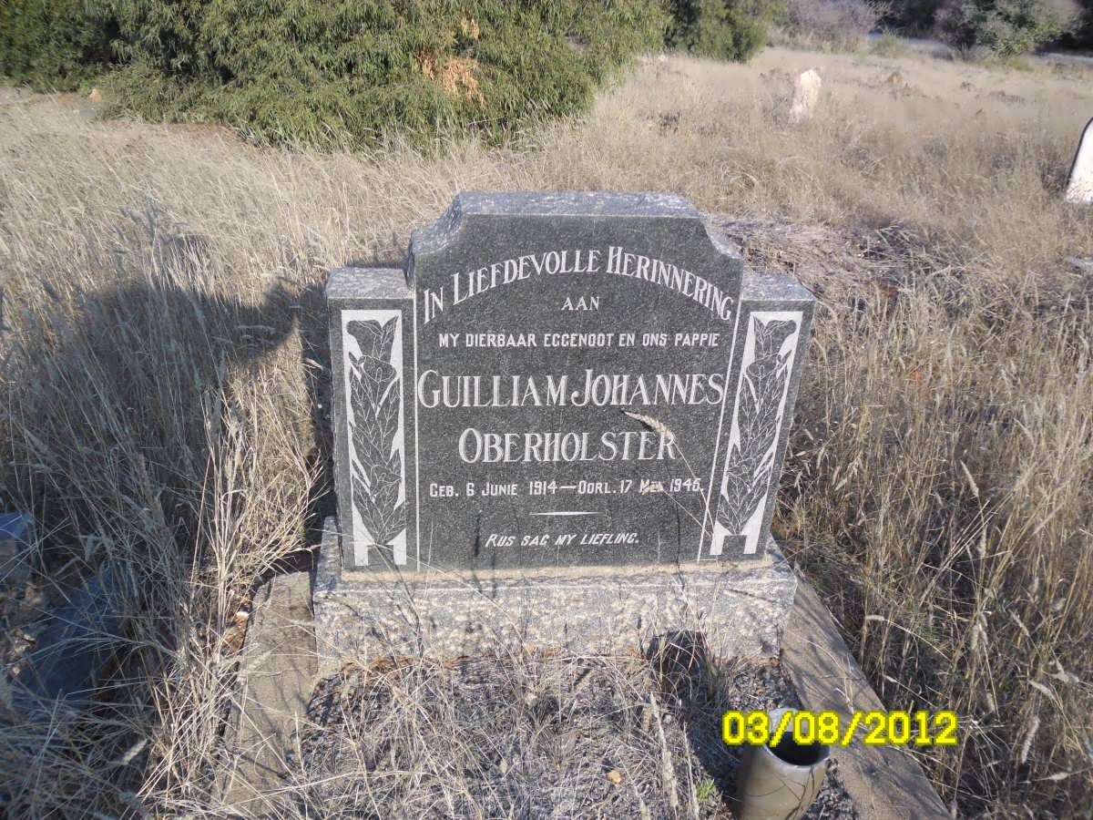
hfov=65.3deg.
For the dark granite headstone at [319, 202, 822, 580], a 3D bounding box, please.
[{"bbox_3d":[0.036,-0.037,1.549,0.810,0.673,0.152,0,27,-7],"label":"dark granite headstone"}]

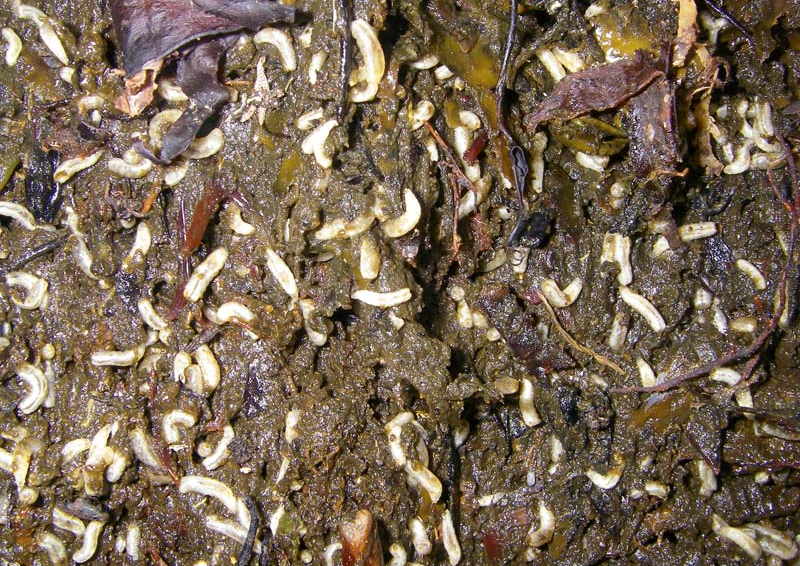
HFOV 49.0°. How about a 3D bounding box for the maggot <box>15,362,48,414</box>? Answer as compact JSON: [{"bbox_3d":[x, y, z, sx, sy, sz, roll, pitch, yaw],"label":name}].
[{"bbox_3d":[-0.082,0.023,0.195,0.007,0.003,0.012,-3,78,-1],"label":"maggot"}]

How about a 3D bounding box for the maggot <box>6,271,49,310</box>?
[{"bbox_3d":[-0.085,0.002,0.200,0.010,0.003,0.008,0,78,0],"label":"maggot"}]

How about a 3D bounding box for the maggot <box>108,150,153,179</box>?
[{"bbox_3d":[-0.063,-0.027,0.206,0.011,0.003,0.005,3,78,1],"label":"maggot"}]

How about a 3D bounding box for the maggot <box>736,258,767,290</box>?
[{"bbox_3d":[0.072,-0.002,0.180,0.008,0.003,0.003,44,82,8],"label":"maggot"}]

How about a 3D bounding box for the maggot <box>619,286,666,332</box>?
[{"bbox_3d":[0.055,0.006,0.198,0.005,0.003,0.013,-40,81,-8],"label":"maggot"}]

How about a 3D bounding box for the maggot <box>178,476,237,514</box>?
[{"bbox_3d":[-0.038,0.042,0.176,0.013,0.003,0.005,23,79,5],"label":"maggot"}]

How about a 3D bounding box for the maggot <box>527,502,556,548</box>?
[{"bbox_3d":[0.028,0.048,0.175,0.005,0.003,0.009,7,79,1],"label":"maggot"}]

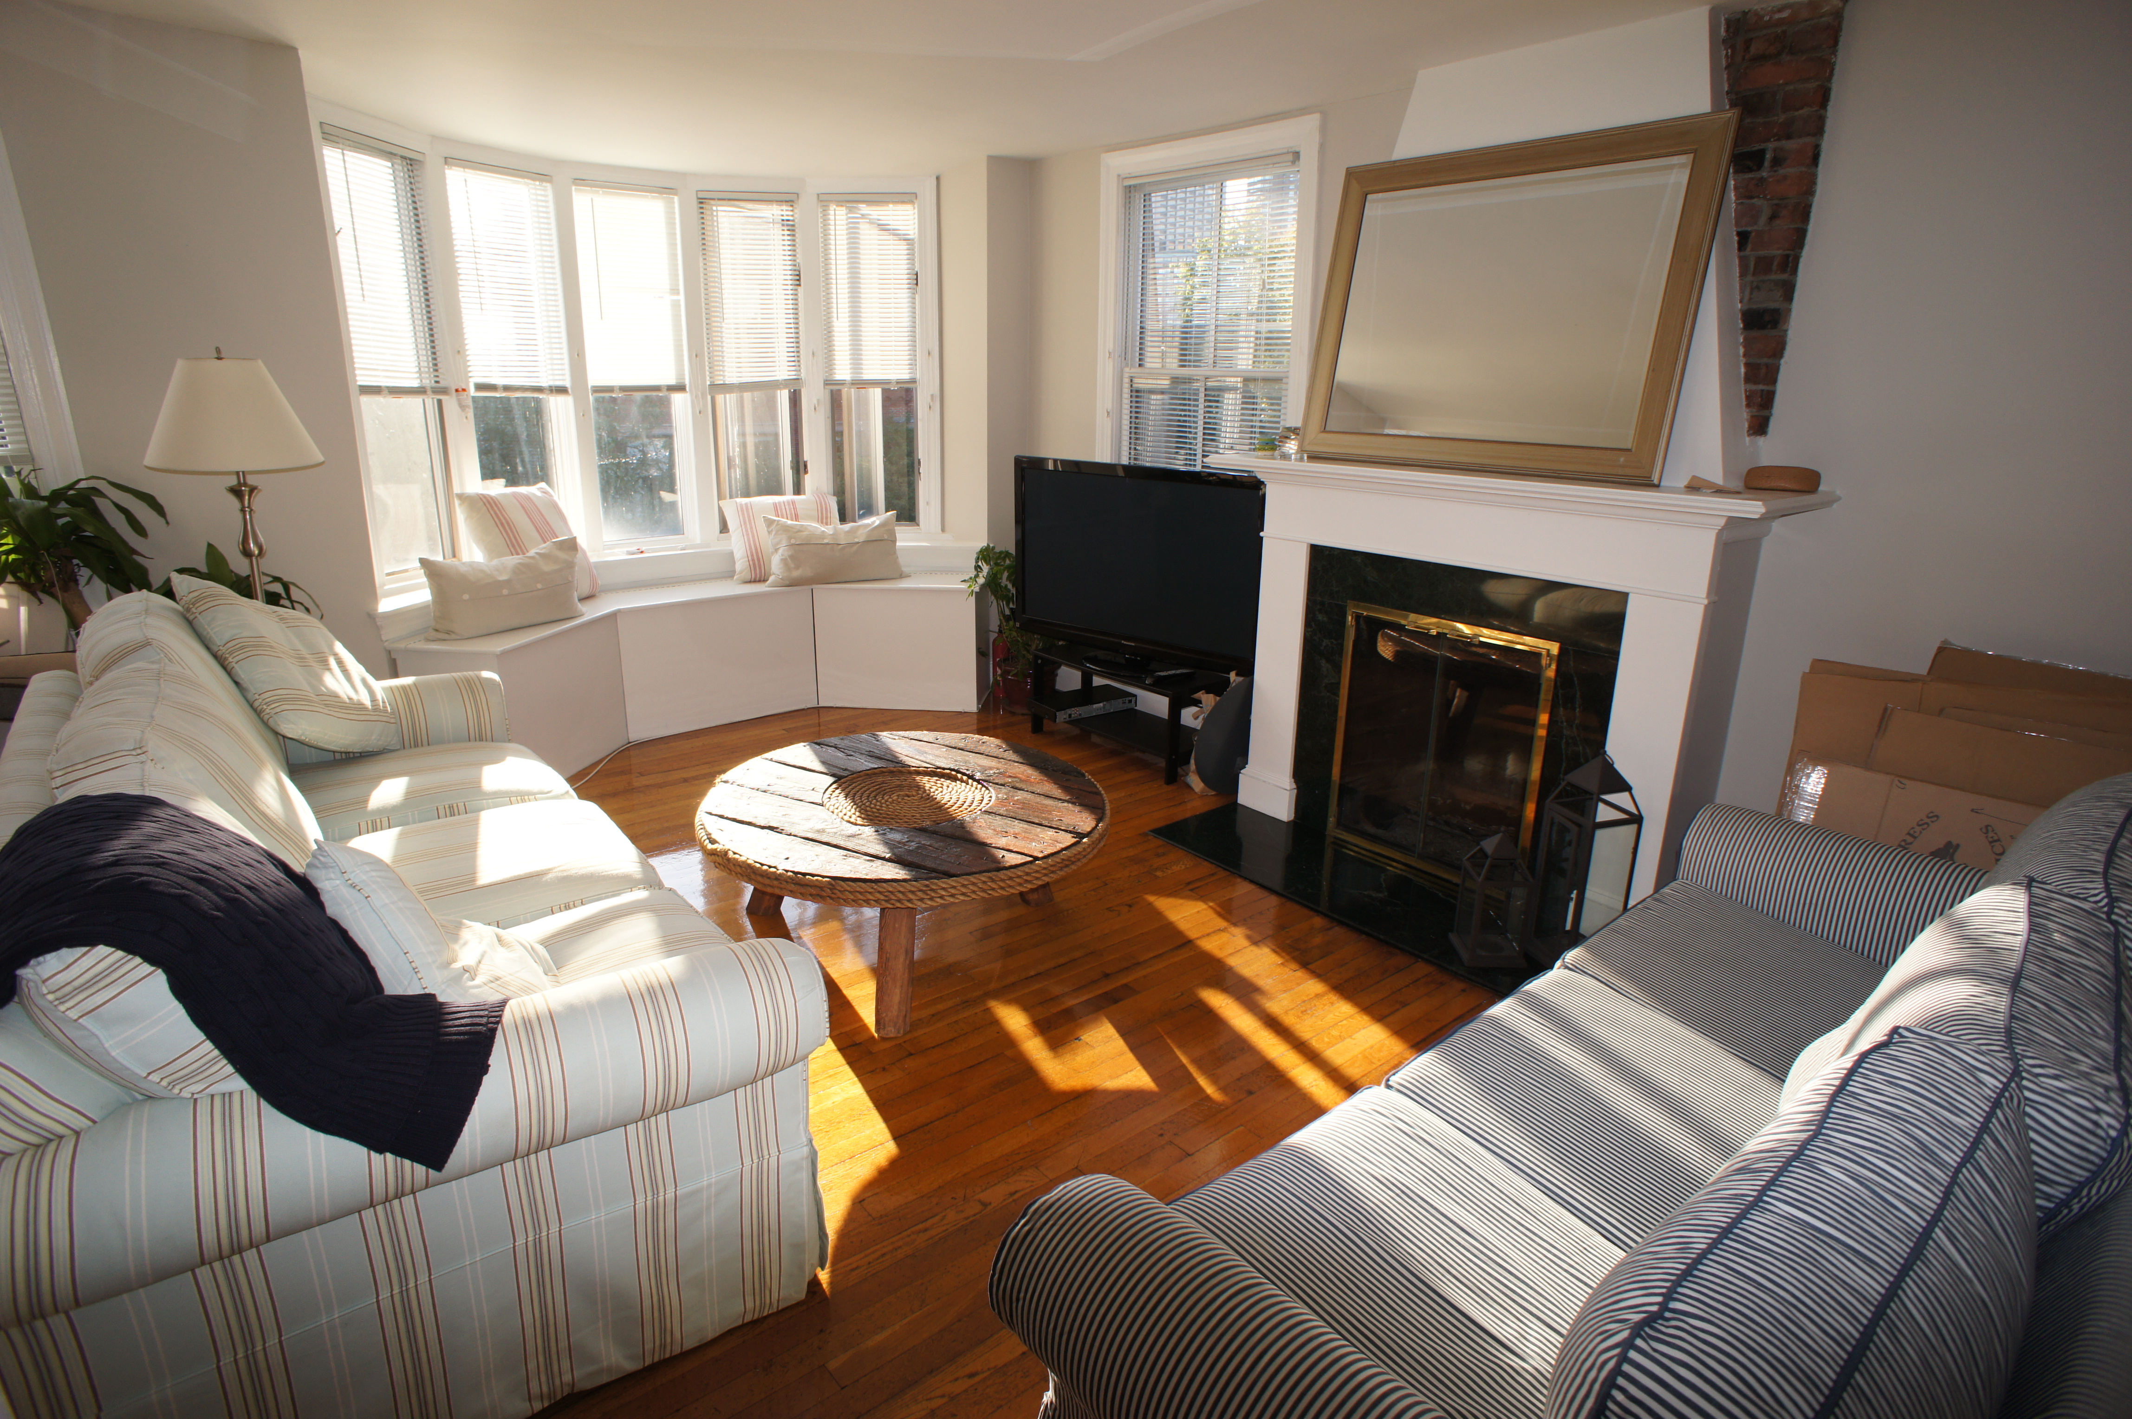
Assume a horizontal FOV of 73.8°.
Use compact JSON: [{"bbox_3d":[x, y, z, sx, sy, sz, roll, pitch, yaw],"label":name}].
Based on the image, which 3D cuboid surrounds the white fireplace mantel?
[{"bbox_3d":[1.060,-0.083,3.957,0.394,1.150,1.790,-10,19,-34],"label":"white fireplace mantel"}]

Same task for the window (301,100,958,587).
[{"bbox_3d":[-1.421,-1.310,5.267,0.550,1.450,2.280,16,22,42],"label":"window"}]

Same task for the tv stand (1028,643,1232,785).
[{"bbox_3d":[0.220,-0.001,5.330,0.323,0.344,0.872,-10,19,-34],"label":"tv stand"}]

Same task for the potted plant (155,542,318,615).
[{"bbox_3d":[-2.243,-0.284,3.841,0.420,0.340,0.380,-14,22,-42],"label":"potted plant"}]

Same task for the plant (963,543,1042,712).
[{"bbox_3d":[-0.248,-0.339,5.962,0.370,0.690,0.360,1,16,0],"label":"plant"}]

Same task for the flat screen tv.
[{"bbox_3d":[0.246,-0.529,5.216,1.090,0.710,0.200,13,20,37],"label":"flat screen tv"}]

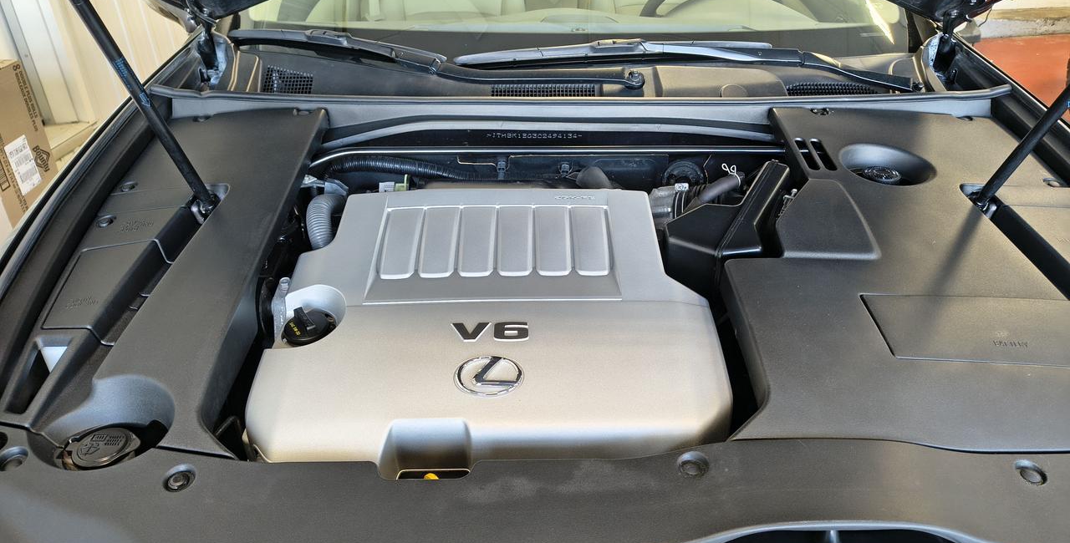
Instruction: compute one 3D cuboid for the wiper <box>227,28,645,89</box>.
[{"bbox_3d":[-0.217,-0.413,1.410,0.880,0.060,0.090,12,43,17],"label":"wiper"}]

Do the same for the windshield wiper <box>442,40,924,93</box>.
[{"bbox_3d":[0.260,-0.386,1.365,0.820,0.060,0.150,2,44,3],"label":"windshield wiper"}]

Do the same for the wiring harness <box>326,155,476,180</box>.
[{"bbox_3d":[-0.206,-0.160,1.140,0.235,0.035,0.045,0,34,0],"label":"wiring harness"}]

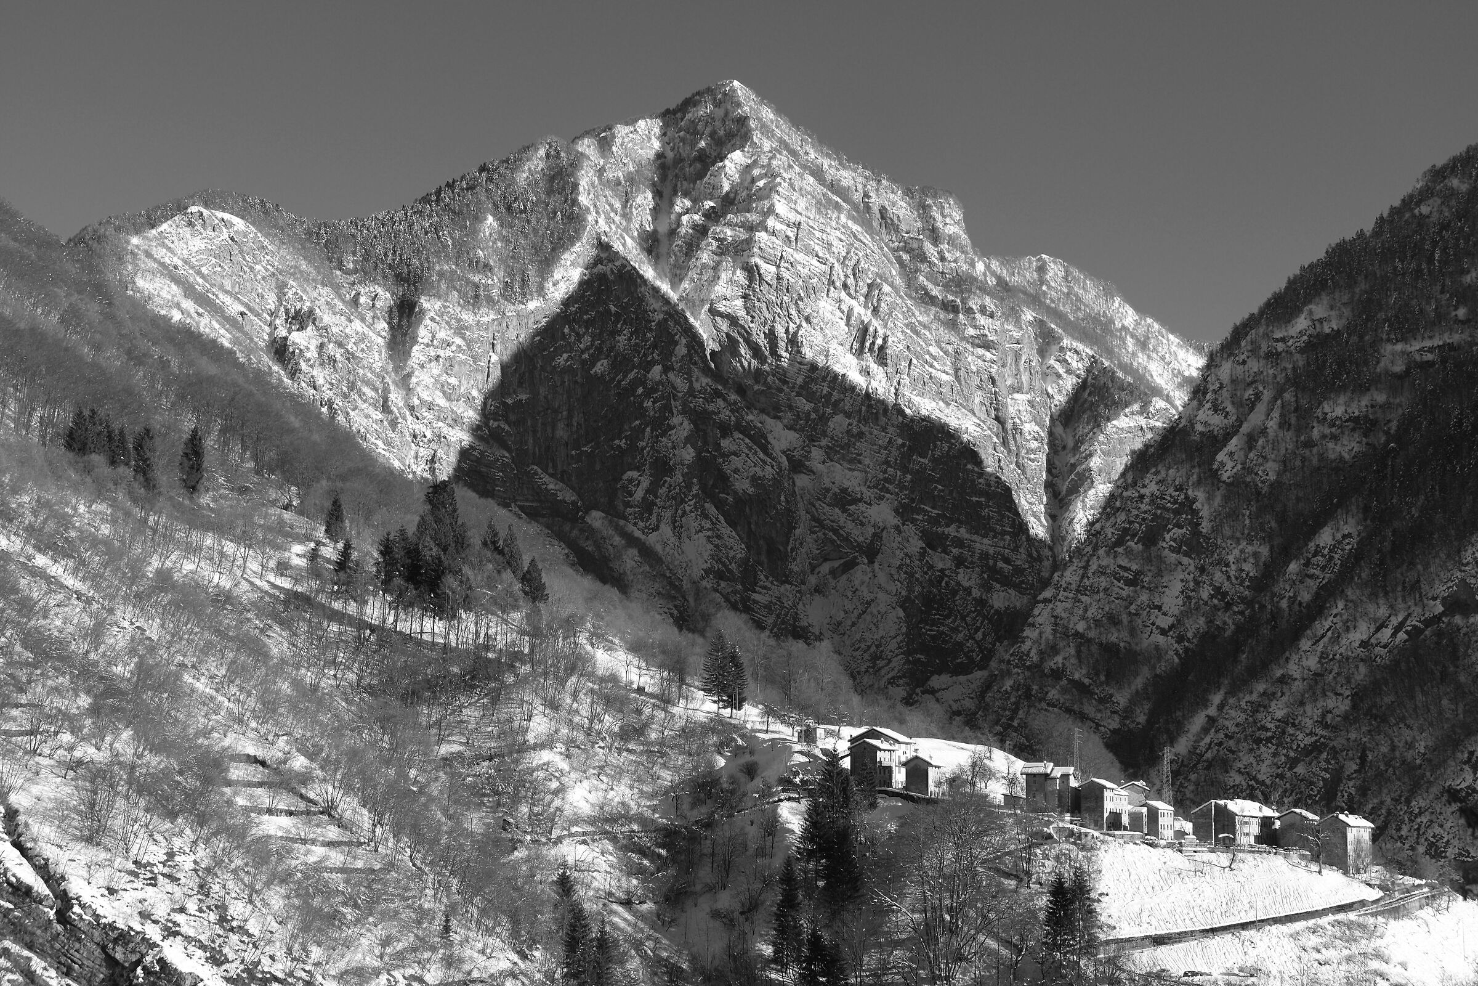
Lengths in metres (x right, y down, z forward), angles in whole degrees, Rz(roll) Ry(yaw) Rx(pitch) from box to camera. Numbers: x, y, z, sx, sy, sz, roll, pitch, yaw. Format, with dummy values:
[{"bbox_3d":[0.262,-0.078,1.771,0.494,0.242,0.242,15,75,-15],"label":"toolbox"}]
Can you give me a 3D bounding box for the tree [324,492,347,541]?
[{"bbox_3d":[-87.720,5.520,580.000,5.020,11.160,5.020,0,-8,0],"label":"tree"}]

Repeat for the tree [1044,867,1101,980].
[{"bbox_3d":[62.830,81.220,505.000,10.930,22.740,8.740,0,-8,0],"label":"tree"}]

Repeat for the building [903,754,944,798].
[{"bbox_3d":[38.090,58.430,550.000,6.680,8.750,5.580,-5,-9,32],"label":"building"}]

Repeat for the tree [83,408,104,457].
[{"bbox_3d":[-145.010,-13.120,600.000,5.190,12.330,5.190,0,-8,0],"label":"tree"}]

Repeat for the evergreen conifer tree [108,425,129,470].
[{"bbox_3d":[-147.236,-10.413,633.019,5.346,11.818,5.346,2,-9,-13],"label":"evergreen conifer tree"}]

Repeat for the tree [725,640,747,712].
[{"bbox_3d":[-1.317,41.757,608.568,6.338,16.636,6.338,0,-8,0],"label":"tree"}]

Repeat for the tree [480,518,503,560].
[{"bbox_3d":[-59.788,11.486,647.143,5.346,10.693,5.346,1,-9,-5],"label":"tree"}]

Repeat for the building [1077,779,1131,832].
[{"bbox_3d":[79.260,67.516,578.708,8.533,11.454,7.586,7,-11,-41],"label":"building"}]

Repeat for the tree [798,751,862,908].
[{"bbox_3d":[17.851,66.653,525.489,11.931,32.121,11.931,0,-9,2],"label":"tree"}]

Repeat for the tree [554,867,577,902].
[{"bbox_3d":[-31.502,71.615,483.714,4.242,8.061,4.242,1,-9,-4],"label":"tree"}]

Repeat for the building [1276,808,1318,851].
[{"bbox_3d":[116.980,70.602,558.530,7.628,9.708,5.635,-8,-12,43],"label":"building"}]

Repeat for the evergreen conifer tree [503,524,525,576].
[{"bbox_3d":[-48.280,12.710,570.000,5.060,12.210,5.060,0,-8,0],"label":"evergreen conifer tree"}]

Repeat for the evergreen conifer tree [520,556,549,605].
[{"bbox_3d":[-48.850,21.259,637.779,6.649,12.191,6.649,1,-9,-4],"label":"evergreen conifer tree"}]

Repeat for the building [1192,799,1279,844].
[{"bbox_3d":[104.500,69.550,562.000,10.840,9.420,17.220,-6,-10,39],"label":"building"}]

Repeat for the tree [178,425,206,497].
[{"bbox_3d":[-120.950,-7.020,590.000,6.000,16.250,6.000,0,-8,0],"label":"tree"}]

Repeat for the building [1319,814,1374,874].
[{"bbox_3d":[124.489,71.908,546.404,8.221,12.963,8.389,6,-10,-35],"label":"building"}]

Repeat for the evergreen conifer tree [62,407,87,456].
[{"bbox_3d":[-149.360,-13.510,600.000,5.580,12.070,5.580,0,-8,0],"label":"evergreen conifer tree"}]

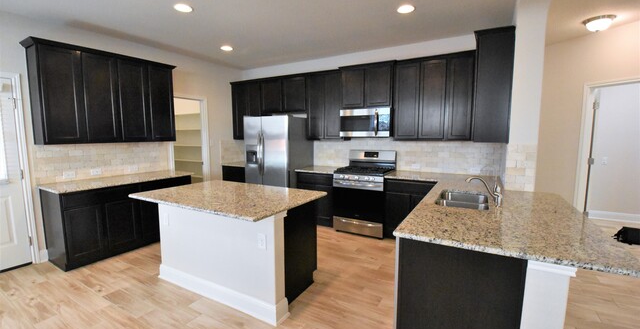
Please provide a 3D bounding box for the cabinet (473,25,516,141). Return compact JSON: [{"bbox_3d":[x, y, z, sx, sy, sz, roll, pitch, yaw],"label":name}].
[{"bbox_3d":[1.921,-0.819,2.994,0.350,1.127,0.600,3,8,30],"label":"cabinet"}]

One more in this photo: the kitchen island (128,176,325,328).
[{"bbox_3d":[-0.845,0.720,2.560,1.548,0.886,0.991,3,6,29],"label":"kitchen island"}]

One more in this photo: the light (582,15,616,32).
[{"bbox_3d":[3.207,-1.594,3.071,0.280,0.125,0.280,3,8,30],"label":"light"}]

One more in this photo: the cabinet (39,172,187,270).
[{"bbox_3d":[-2.526,0.642,3.526,0.595,0.851,1.462,3,6,29],"label":"cabinet"}]

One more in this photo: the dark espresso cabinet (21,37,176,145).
[{"bbox_3d":[-2.740,-0.836,3.536,0.361,1.102,1.530,3,8,30],"label":"dark espresso cabinet"}]

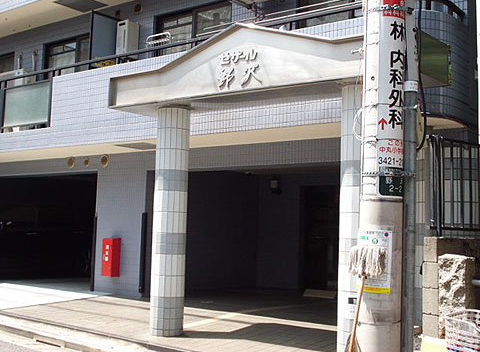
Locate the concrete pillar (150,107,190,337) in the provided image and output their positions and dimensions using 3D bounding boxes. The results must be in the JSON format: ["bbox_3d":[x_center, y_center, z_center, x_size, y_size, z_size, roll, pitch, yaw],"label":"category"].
[{"bbox_3d":[-0.820,0.535,8.243,0.400,2.670,0.400,1,-4,0],"label":"concrete pillar"}]

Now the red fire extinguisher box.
[{"bbox_3d":[-2.144,1.361,11.572,0.240,0.630,0.200,-2,-5,40],"label":"red fire extinguisher box"}]

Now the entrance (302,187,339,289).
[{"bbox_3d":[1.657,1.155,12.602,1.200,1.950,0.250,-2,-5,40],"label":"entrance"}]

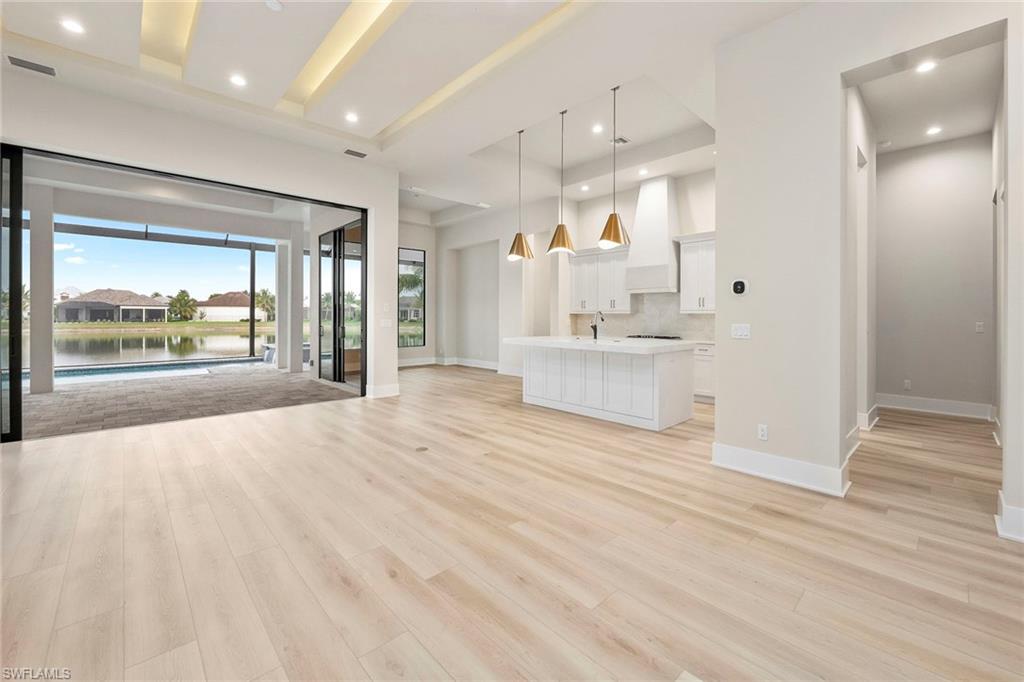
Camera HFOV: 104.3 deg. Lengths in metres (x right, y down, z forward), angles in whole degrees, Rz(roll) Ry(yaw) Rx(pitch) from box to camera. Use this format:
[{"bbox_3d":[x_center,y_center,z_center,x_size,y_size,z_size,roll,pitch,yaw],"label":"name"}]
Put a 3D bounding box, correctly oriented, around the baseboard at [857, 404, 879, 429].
[{"bbox_3d":[4.299,0.896,4.803,0.800,0.185,0.110,-2,3,-43],"label":"baseboard"}]

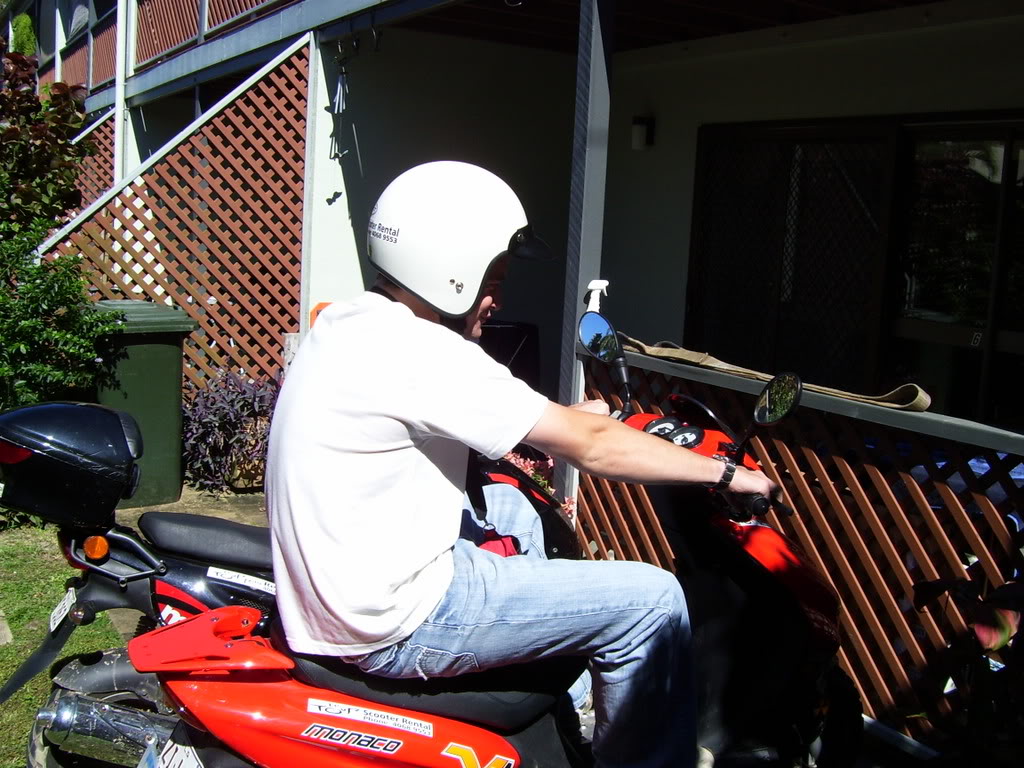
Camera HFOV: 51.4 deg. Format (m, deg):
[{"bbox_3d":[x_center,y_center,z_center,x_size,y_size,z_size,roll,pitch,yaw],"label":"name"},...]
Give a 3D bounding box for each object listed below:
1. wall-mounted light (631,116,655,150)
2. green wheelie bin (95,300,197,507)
[{"bbox_3d":[0.901,-1.716,7.296,0.130,0.220,0.100,-3,10,-31],"label":"wall-mounted light"},{"bbox_3d":[-2.152,0.099,5.886,0.580,1.060,0.720,-4,11,-35],"label":"green wheelie bin"}]

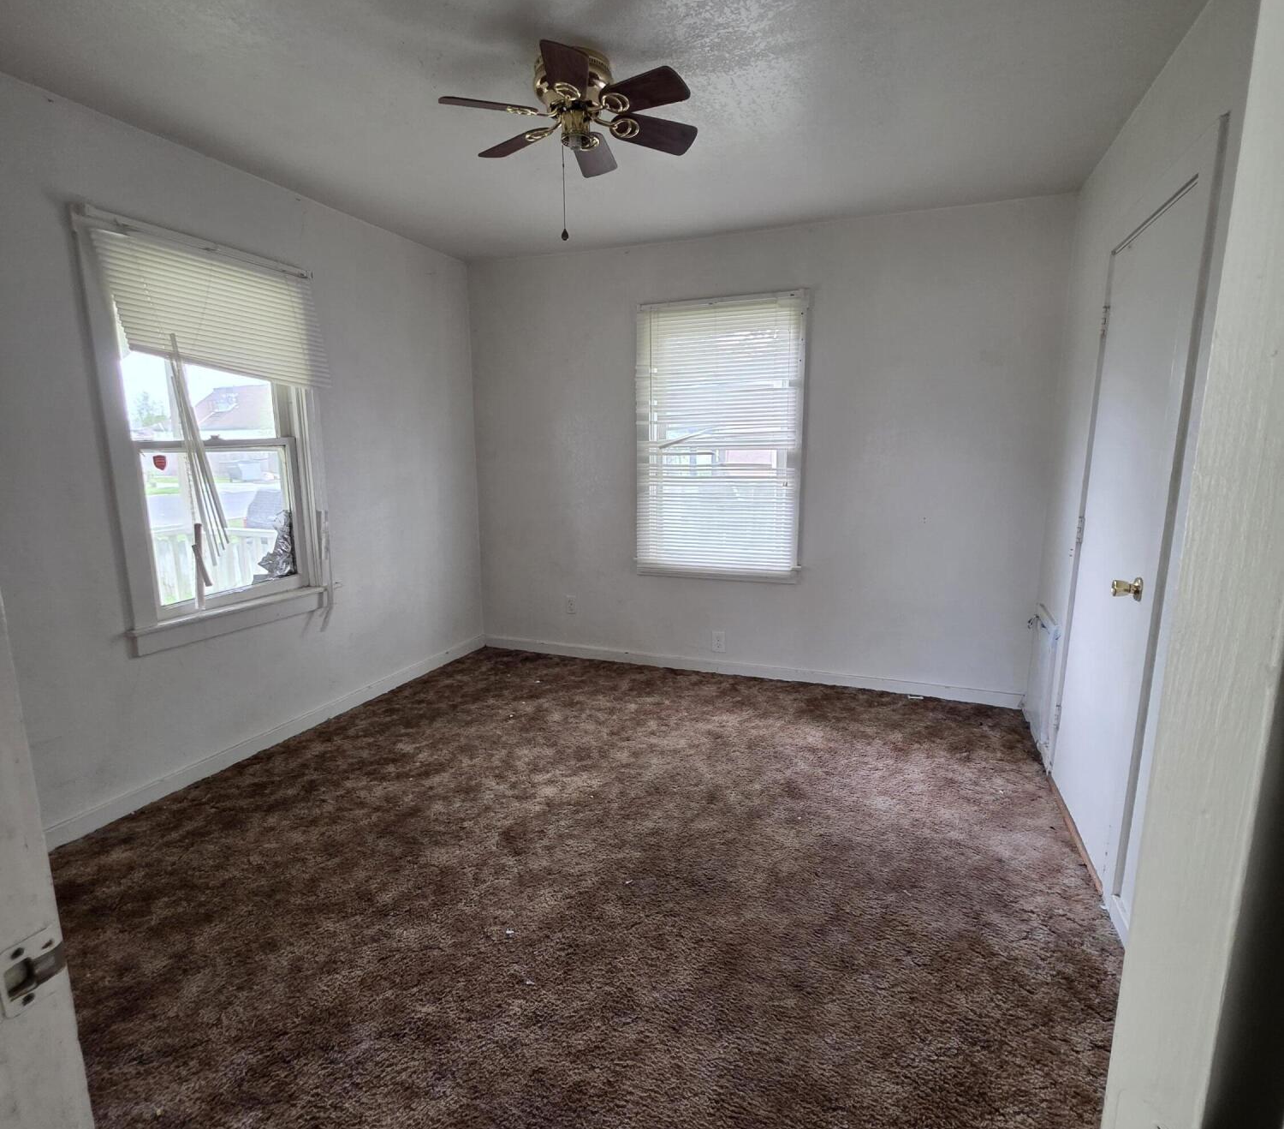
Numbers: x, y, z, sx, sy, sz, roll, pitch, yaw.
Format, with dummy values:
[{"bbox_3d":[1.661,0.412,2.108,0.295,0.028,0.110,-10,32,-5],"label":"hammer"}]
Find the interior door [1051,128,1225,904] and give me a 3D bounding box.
[{"bbox_3d":[1.533,-0.105,2.071,0.075,2.060,0.840,4,11,22],"label":"interior door"}]

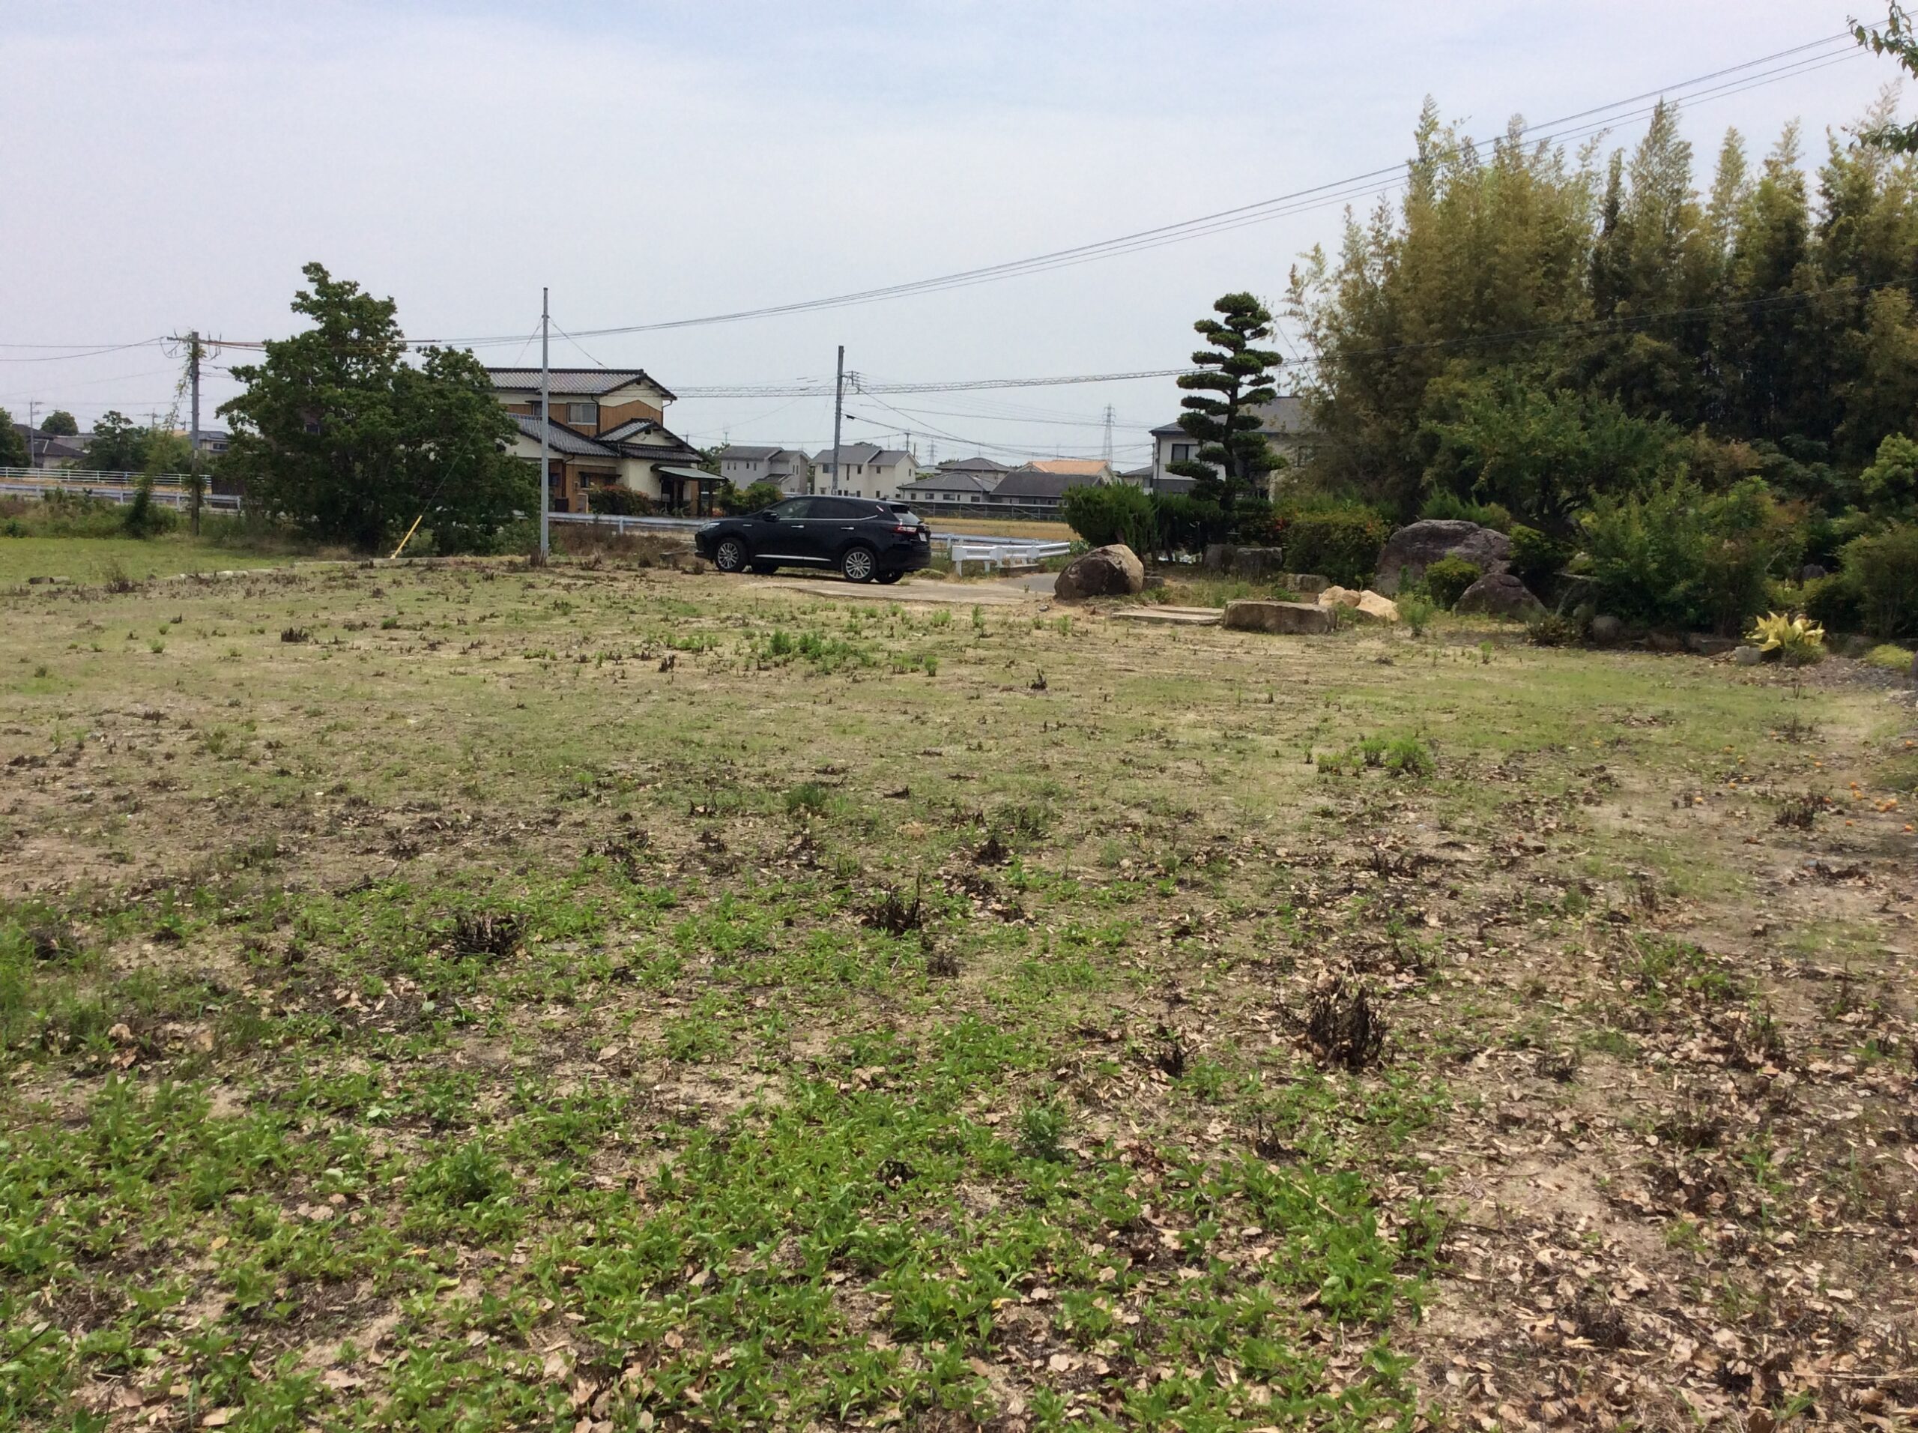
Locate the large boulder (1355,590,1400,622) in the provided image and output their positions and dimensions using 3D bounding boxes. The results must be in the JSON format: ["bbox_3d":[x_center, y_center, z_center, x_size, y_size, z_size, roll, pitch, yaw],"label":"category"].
[{"bbox_3d":[6.056,-1.593,25.600,0.650,0.470,0.500,3,7,11],"label":"large boulder"}]

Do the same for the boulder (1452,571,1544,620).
[{"bbox_3d":[7.972,-1.774,26.200,1.350,0.780,0.950,3,7,14],"label":"boulder"}]

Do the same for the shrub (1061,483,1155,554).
[{"bbox_3d":[3.327,-4.279,39.500,2.050,1.839,1.800,3,7,5],"label":"shrub"}]

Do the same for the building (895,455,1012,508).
[{"bbox_3d":[-0.632,-27.876,213.193,12.000,6.617,10.000,4,7,17],"label":"building"}]

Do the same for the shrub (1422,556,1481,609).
[{"bbox_3d":[8.620,-2.348,31.000,1.040,0.944,0.950,4,7,15],"label":"shrub"}]

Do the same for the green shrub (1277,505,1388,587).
[{"bbox_3d":[7.666,-3.502,36.300,2.250,1.690,1.700,4,7,12],"label":"green shrub"}]

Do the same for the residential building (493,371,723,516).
[{"bbox_3d":[-18.794,-13.597,89.000,9.500,7.700,10.500,8,9,41],"label":"residential building"}]

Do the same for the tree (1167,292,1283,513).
[{"bbox_3d":[6.160,-6.662,41.000,2.650,6.350,2.400,3,7,8],"label":"tree"}]

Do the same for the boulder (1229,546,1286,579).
[{"bbox_3d":[6.248,-3.194,37.000,1.150,0.700,0.800,2,7,6],"label":"boulder"}]

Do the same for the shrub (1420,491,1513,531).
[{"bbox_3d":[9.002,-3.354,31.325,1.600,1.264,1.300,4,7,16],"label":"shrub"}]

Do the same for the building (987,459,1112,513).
[{"bbox_3d":[10.920,-27.521,213.236,13.300,6.619,10.000,4,7,17],"label":"building"}]

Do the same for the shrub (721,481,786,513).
[{"bbox_3d":[-10.242,-10.836,88.000,3.200,1.787,2.200,1,7,-7],"label":"shrub"}]

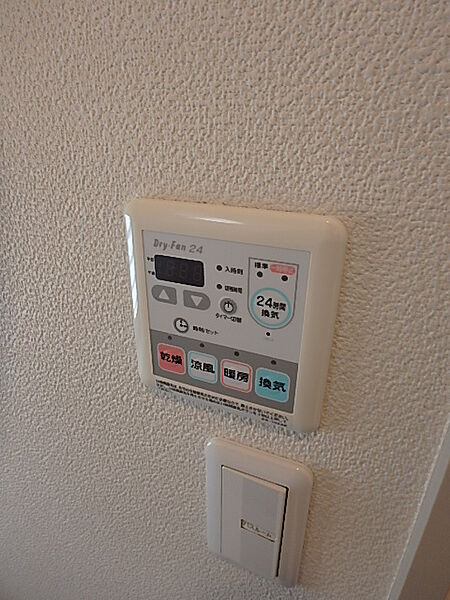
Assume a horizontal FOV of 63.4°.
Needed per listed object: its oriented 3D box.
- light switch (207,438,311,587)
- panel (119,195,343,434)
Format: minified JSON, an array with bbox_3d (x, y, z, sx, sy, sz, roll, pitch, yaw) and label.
[{"bbox_3d":[0.019,0.149,0.249,0.070,0.120,0.009,10,26,20],"label":"light switch"},{"bbox_3d":[-0.002,0.012,0.196,0.115,0.122,0.011,10,26,20],"label":"panel"}]

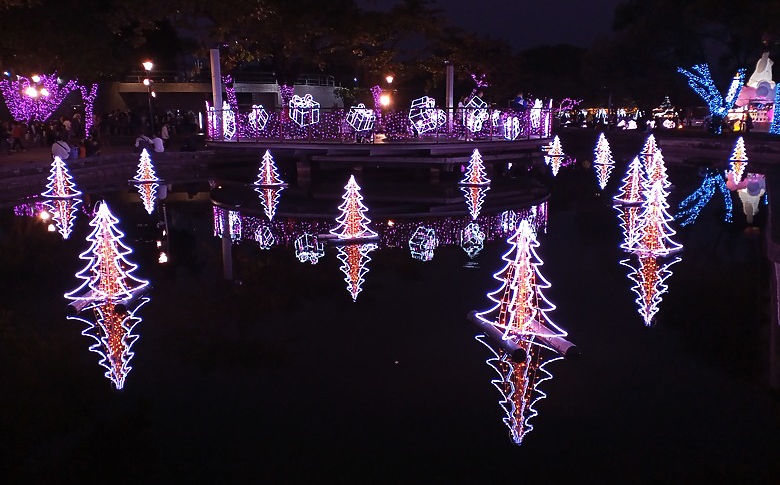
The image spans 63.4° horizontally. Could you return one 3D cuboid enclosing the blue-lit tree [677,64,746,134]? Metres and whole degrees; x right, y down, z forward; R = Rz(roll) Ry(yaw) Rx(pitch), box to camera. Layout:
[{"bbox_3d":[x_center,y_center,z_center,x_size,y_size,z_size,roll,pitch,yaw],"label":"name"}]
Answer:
[{"bbox_3d":[21.896,-9.538,42.819,4.606,4.550,3.572,5,12,26],"label":"blue-lit tree"}]

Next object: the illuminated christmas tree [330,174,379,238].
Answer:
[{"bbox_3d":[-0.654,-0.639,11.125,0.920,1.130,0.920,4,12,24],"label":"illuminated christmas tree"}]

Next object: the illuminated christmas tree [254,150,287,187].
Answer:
[{"bbox_3d":[-3.688,-2.251,19.157,0.921,1.053,0.921,-3,11,-11],"label":"illuminated christmas tree"}]

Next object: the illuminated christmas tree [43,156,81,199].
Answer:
[{"bbox_3d":[-8.639,-1.687,16.481,0.978,1.053,0.978,-6,12,-27],"label":"illuminated christmas tree"}]

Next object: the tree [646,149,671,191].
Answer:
[{"bbox_3d":[8.157,-2.246,19.156,0.920,1.130,0.920,4,12,23],"label":"tree"}]

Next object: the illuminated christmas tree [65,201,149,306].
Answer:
[{"bbox_3d":[-3.377,0.070,7.537,0.920,1.130,0.920,10,15,43],"label":"illuminated christmas tree"}]

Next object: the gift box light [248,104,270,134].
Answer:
[{"bbox_3d":[-4.666,-4.415,22.556,1.050,0.980,0.150,7,13,35],"label":"gift box light"}]

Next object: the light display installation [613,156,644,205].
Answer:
[{"bbox_3d":[5.557,-1.422,14.303,0.940,1.053,0.940,4,12,21],"label":"light display installation"}]

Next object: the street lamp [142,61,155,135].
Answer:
[{"bbox_3d":[-11.254,-6.364,29.290,0.545,4.004,0.508,-5,12,-20],"label":"street lamp"}]

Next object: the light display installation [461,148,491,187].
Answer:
[{"bbox_3d":[2.568,-2.253,18.820,0.921,1.053,0.921,1,11,8],"label":"light display installation"}]

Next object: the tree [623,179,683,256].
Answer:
[{"bbox_3d":[3.719,-0.346,8.823,0.865,1.072,0.865,4,12,23],"label":"tree"}]

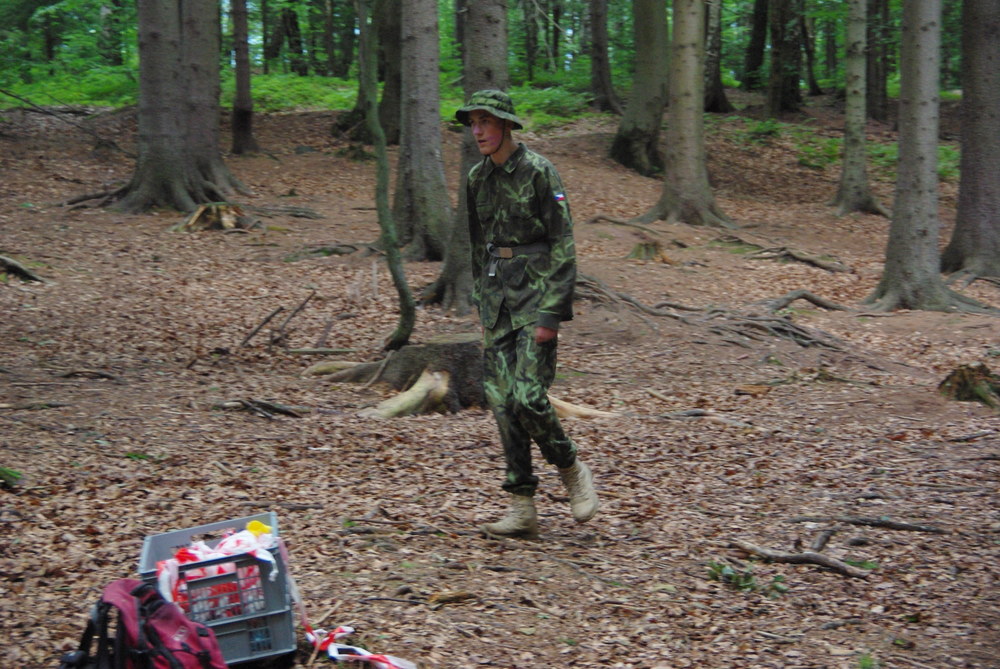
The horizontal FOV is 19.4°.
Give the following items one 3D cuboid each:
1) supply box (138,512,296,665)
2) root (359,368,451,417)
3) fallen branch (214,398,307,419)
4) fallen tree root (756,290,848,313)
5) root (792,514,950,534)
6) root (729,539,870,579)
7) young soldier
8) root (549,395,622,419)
[{"bbox_3d":[-0.834,0.762,8.680,0.400,0.300,0.600,-10,7,-4],"label":"supply box"},{"bbox_3d":[-0.540,0.333,16.500,0.560,0.250,0.300,2,4,27],"label":"root"},{"bbox_3d":[-1.345,0.416,16.400,0.530,0.090,0.280,2,4,24],"label":"fallen branch"},{"bbox_3d":[2.599,-0.283,25.000,0.810,0.170,0.220,1,3,9],"label":"fallen tree root"},{"bbox_3d":[1.515,0.781,12.000,0.730,0.050,0.100,2,4,25],"label":"root"},{"bbox_3d":[1.118,0.836,10.900,0.620,0.080,0.140,3,4,37],"label":"root"},{"bbox_3d":[0.111,-0.085,11.750,0.480,1.780,0.540,3,5,43],"label":"young soldier"},{"bbox_3d":[0.472,0.407,16.500,0.460,0.130,0.220,2,4,20],"label":"root"}]

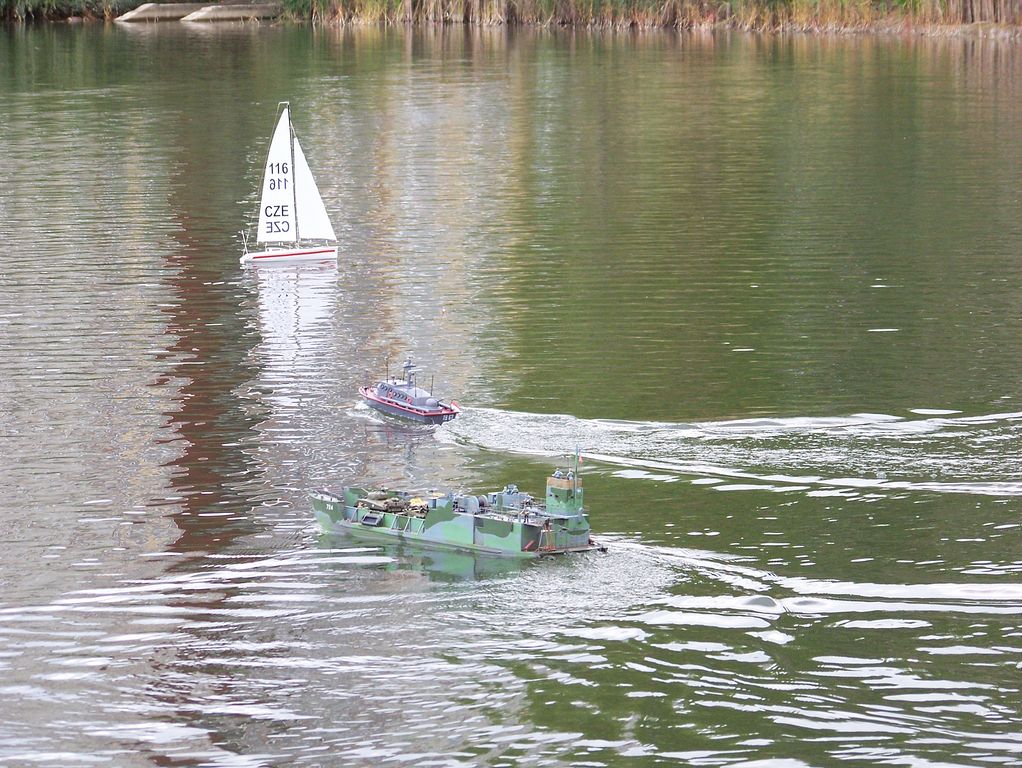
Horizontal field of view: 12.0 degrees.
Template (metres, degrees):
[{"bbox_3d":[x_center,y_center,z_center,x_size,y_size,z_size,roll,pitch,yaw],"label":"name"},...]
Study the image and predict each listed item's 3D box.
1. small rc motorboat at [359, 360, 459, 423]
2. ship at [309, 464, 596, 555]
[{"bbox_3d":[-0.445,0.021,19.404,0.175,0.255,0.600,-4,7,-34],"label":"small rc motorboat"},{"bbox_3d":[-0.190,0.391,15.489,0.280,0.290,1.070,-5,8,-42],"label":"ship"}]

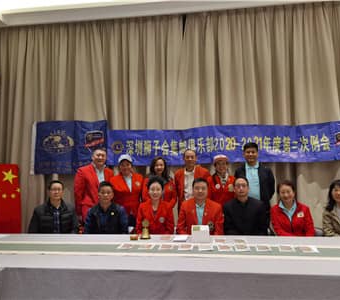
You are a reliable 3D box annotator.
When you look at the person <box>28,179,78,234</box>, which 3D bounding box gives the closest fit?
[{"bbox_3d":[-1.342,0.988,3.402,0.540,1.280,0.750,0,-2,-7],"label":"person"}]

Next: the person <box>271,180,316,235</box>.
[{"bbox_3d":[1.180,0.925,2.909,0.460,1.267,0.740,-2,-6,15],"label":"person"}]

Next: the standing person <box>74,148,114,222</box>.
[{"bbox_3d":[-0.987,0.811,4.049,0.550,1.690,0.340,1,-3,-27],"label":"standing person"}]

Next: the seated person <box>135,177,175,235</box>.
[{"bbox_3d":[-0.146,0.923,3.057,0.450,1.327,0.740,-1,-6,2],"label":"seated person"}]

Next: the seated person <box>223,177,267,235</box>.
[{"bbox_3d":[0.807,0.958,3.183,0.510,1.320,0.750,0,-2,7],"label":"seated person"}]

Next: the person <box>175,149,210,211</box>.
[{"bbox_3d":[0.288,0.821,4.048,0.480,1.670,0.300,0,-3,10],"label":"person"}]

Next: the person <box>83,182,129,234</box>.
[{"bbox_3d":[-0.664,0.957,3.112,0.500,1.280,0.750,-1,-6,0],"label":"person"}]

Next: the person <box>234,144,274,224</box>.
[{"bbox_3d":[1.036,0.776,3.706,0.500,1.732,0.320,-2,-6,13],"label":"person"}]

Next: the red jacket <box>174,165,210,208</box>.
[{"bbox_3d":[0.269,0.549,3.814,0.480,0.720,0.270,-1,-6,8],"label":"red jacket"}]

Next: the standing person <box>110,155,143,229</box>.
[{"bbox_3d":[-0.551,0.847,3.967,0.460,1.610,0.300,1,-3,-14],"label":"standing person"}]

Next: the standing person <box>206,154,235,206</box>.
[{"bbox_3d":[0.638,0.854,3.741,0.440,1.593,0.290,-1,-6,6],"label":"standing person"}]

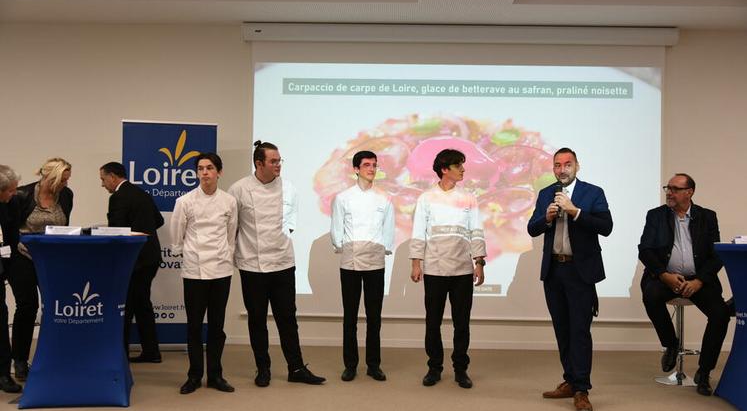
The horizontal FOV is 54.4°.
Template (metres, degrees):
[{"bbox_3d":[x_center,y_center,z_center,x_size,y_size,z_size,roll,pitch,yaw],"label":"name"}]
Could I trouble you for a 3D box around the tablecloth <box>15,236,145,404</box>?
[{"bbox_3d":[-1.946,0.738,4.884,0.850,1.075,0.850,1,-2,-12],"label":"tablecloth"}]

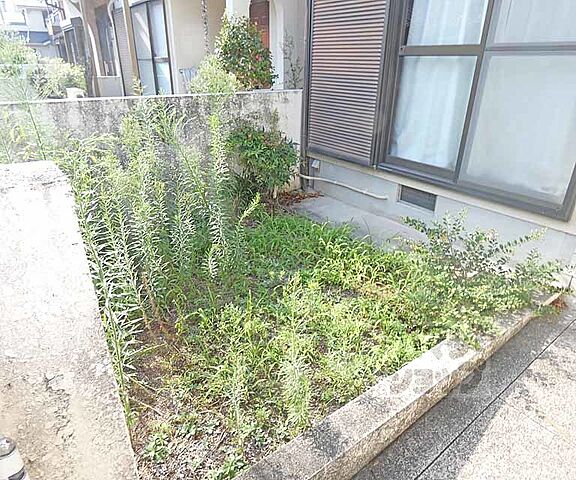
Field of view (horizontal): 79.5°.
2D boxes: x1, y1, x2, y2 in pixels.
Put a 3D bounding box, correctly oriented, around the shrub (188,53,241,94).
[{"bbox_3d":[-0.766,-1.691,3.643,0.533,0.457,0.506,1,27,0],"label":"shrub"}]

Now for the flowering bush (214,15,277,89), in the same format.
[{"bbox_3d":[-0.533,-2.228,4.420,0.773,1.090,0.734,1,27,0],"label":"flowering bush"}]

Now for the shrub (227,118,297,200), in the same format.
[{"bbox_3d":[-0.292,-0.843,3.873,0.774,0.975,0.696,1,27,0],"label":"shrub"}]

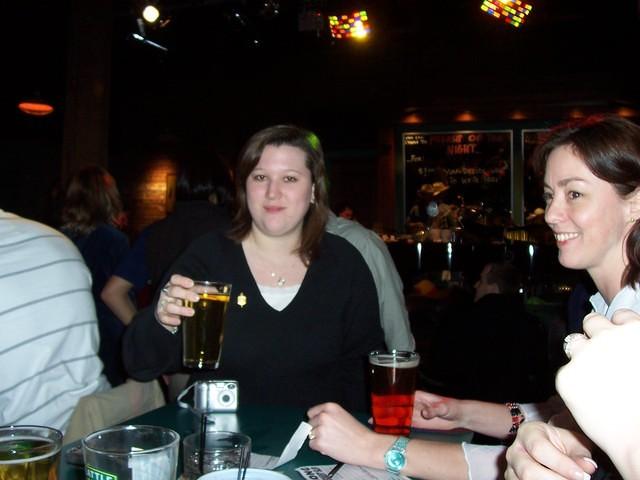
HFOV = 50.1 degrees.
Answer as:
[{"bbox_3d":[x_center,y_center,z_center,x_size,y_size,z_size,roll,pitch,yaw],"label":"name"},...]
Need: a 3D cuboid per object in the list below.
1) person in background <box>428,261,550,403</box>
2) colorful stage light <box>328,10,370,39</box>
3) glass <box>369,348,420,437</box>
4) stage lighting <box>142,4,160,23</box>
[{"bbox_3d":[0.800,0.720,3.650,0.600,1.250,0.750,0,2,-30],"label":"person in background"},{"bbox_3d":[0.229,-1.693,5.400,0.320,0.250,0.250,1,25,-4],"label":"colorful stage light"},{"bbox_3d":[0.126,0.270,1.170,0.088,0.145,0.088,1,1,0],"label":"glass"},{"bbox_3d":[-1.381,-1.854,5.600,0.160,0.160,0.200,0,21,-14],"label":"stage lighting"}]

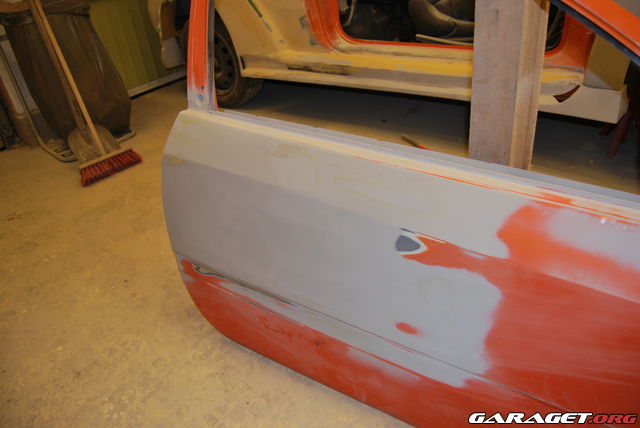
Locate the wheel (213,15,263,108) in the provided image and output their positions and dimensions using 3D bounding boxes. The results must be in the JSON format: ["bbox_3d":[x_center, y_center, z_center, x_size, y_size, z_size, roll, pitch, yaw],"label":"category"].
[{"bbox_3d":[-0.601,-0.960,3.033,0.575,0.575,0.185,18,38,36],"label":"wheel"}]

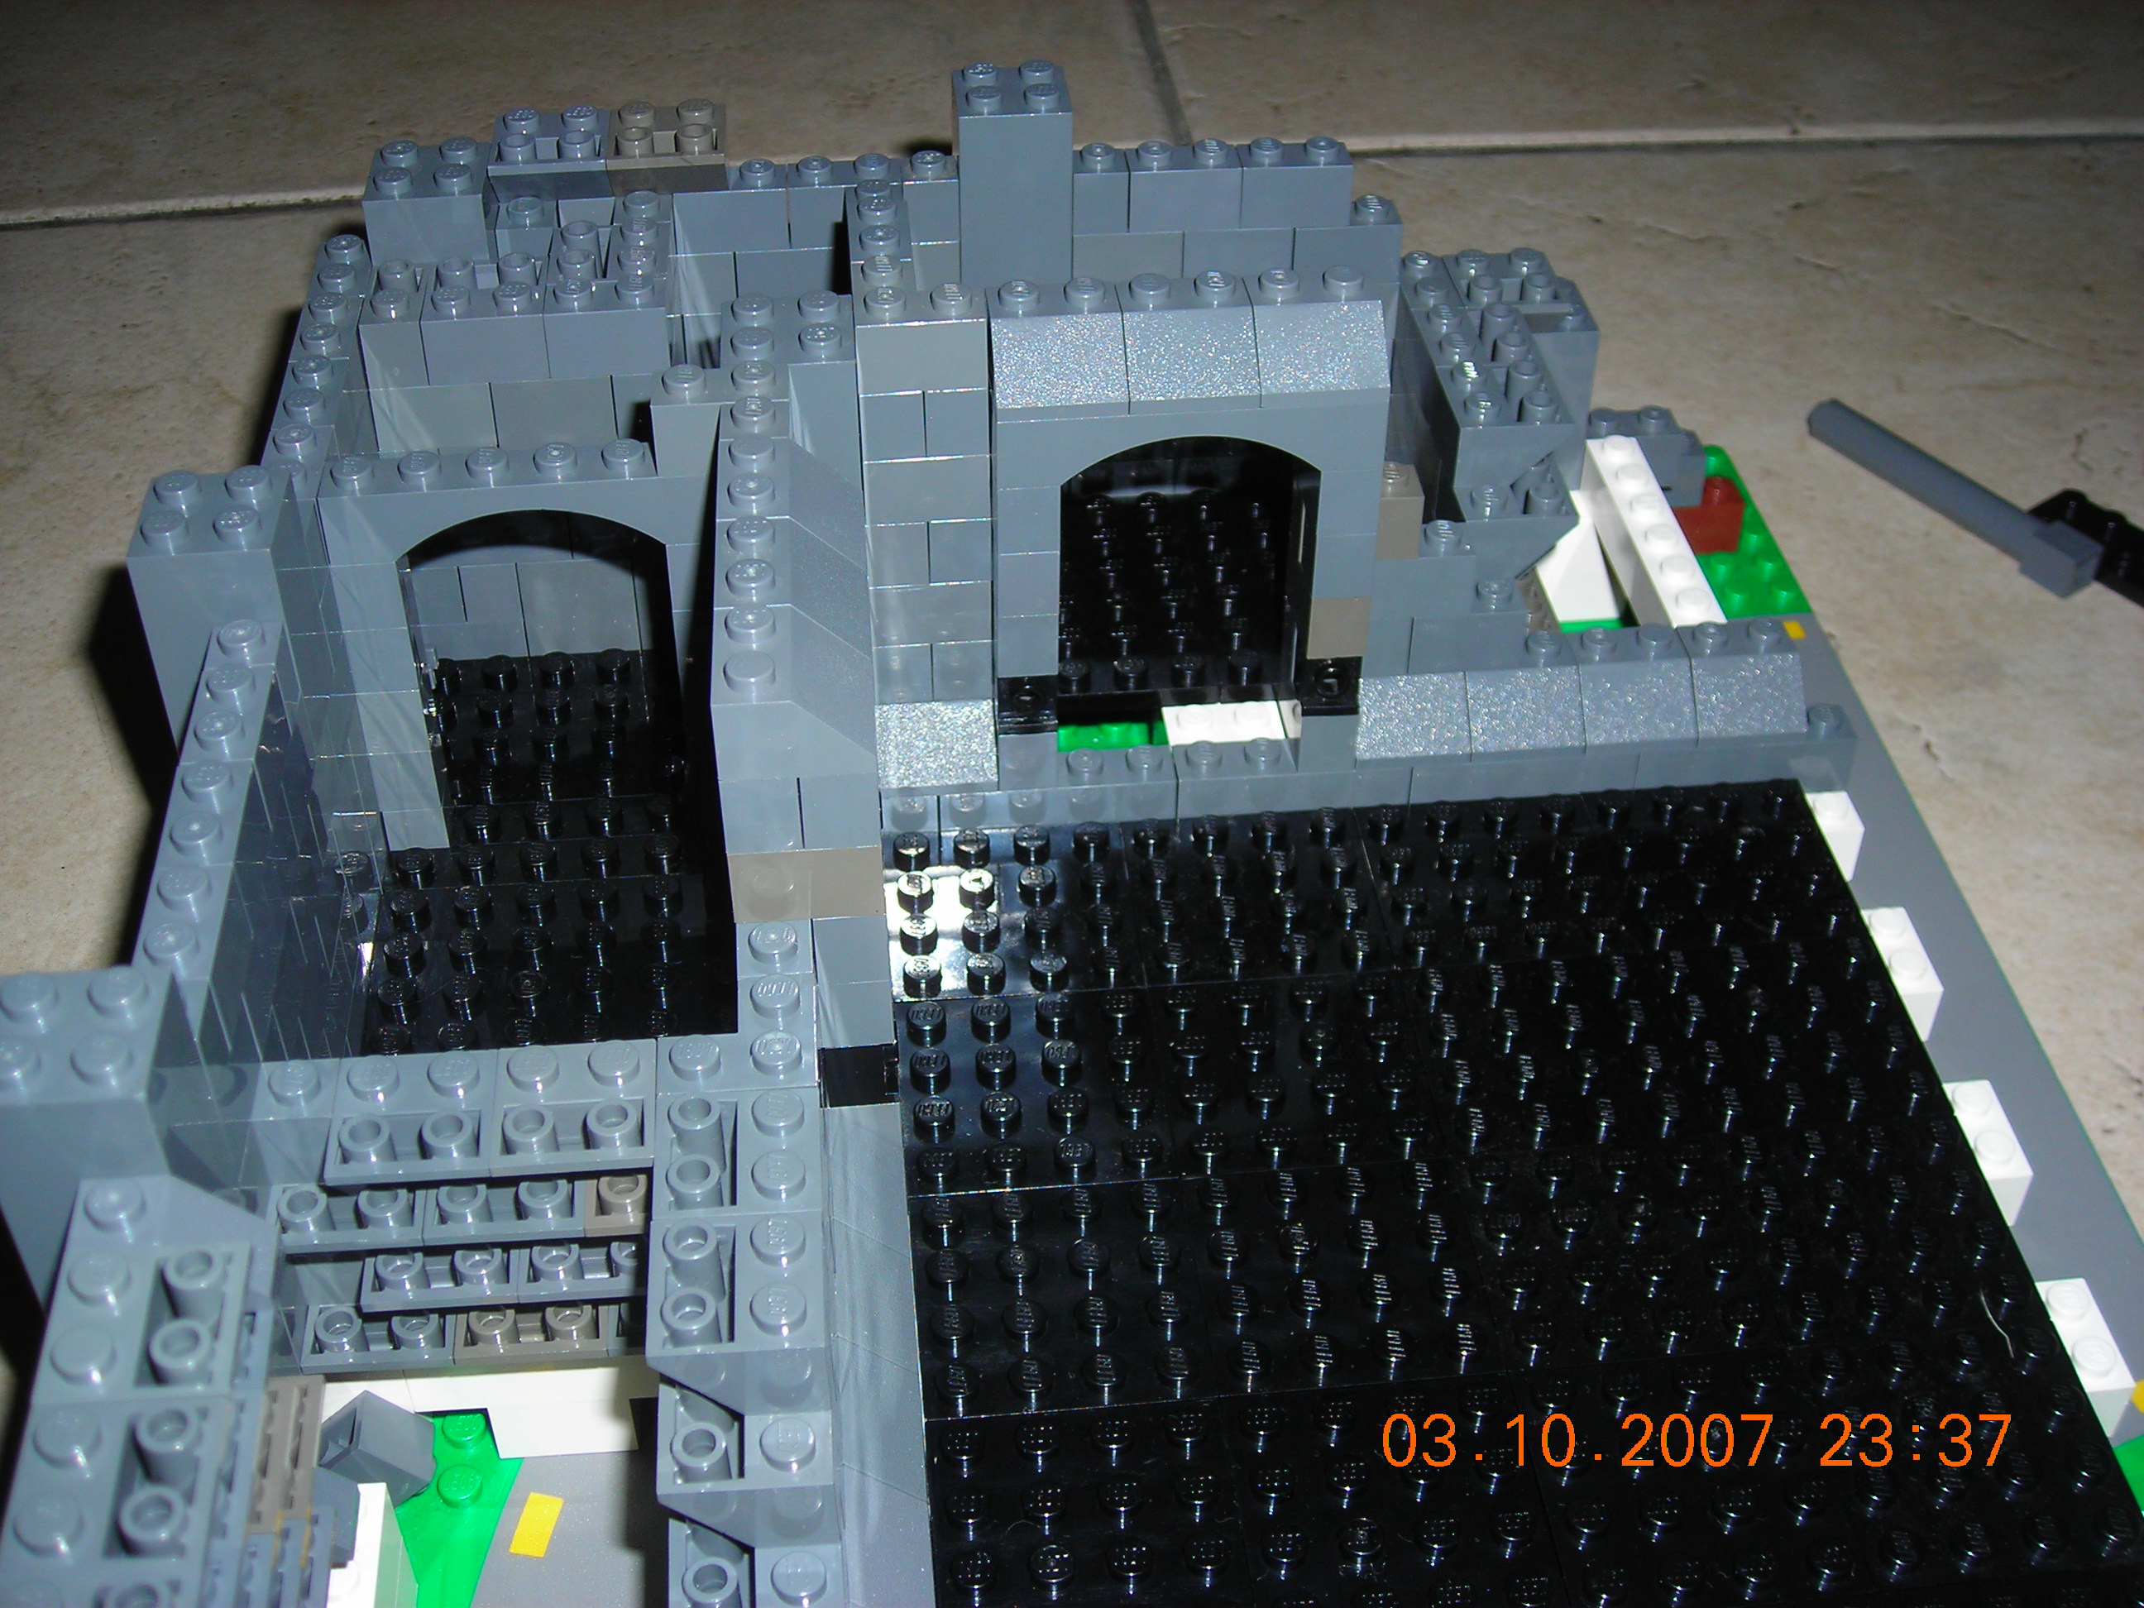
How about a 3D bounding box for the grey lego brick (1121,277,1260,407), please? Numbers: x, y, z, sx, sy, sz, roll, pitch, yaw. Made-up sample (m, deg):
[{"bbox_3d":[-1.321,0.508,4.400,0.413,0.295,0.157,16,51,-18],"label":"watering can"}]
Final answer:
[{"bbox_3d":[0.014,-0.056,0.305,0.016,0.011,0.016,-3,41,-4],"label":"grey lego brick"}]

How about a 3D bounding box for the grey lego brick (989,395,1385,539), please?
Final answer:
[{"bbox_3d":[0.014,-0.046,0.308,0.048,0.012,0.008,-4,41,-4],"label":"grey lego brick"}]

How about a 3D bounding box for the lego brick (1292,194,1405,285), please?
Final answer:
[{"bbox_3d":[0.039,-0.082,0.367,0.016,0.011,0.008,-4,41,-4],"label":"lego brick"}]

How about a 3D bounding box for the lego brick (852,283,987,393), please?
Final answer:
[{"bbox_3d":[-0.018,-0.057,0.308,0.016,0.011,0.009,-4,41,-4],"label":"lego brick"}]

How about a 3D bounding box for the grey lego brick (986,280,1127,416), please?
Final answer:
[{"bbox_3d":[-0.002,-0.055,0.305,0.016,0.011,0.016,-4,41,-4],"label":"grey lego brick"}]

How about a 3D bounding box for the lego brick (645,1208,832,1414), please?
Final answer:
[{"bbox_3d":[-0.030,0.046,0.230,0.016,0.011,0.016,-3,40,-5],"label":"lego brick"}]

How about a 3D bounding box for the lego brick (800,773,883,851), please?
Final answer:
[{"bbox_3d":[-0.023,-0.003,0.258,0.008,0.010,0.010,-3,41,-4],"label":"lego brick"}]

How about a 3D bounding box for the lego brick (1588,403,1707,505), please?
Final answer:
[{"bbox_3d":[0.090,-0.055,0.405,0.024,0.016,0.008,-3,41,-4],"label":"lego brick"}]

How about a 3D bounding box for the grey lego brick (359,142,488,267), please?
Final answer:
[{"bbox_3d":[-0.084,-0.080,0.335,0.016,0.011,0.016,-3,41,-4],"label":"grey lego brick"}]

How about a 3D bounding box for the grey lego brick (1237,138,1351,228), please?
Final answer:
[{"bbox_3d":[0.032,-0.088,0.361,0.016,0.011,0.008,-3,40,-5],"label":"grey lego brick"}]

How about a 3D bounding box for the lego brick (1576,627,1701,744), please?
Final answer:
[{"bbox_3d":[0.076,-0.016,0.347,0.016,0.011,0.016,-4,41,-4],"label":"lego brick"}]

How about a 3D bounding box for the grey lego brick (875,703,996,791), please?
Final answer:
[{"bbox_3d":[-0.018,-0.010,0.342,0.016,0.010,0.016,-4,41,-4],"label":"grey lego brick"}]

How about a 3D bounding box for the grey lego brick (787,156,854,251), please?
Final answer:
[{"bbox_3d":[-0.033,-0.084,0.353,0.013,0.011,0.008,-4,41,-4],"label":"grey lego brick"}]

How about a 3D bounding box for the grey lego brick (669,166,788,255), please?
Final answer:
[{"bbox_3d":[-0.047,-0.083,0.352,0.016,0.011,0.008,-4,41,-4],"label":"grey lego brick"}]

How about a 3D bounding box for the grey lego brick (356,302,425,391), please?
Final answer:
[{"bbox_3d":[-0.087,-0.063,0.330,0.008,0.011,0.016,-3,40,-5],"label":"grey lego brick"}]

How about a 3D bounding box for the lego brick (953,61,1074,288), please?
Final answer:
[{"bbox_3d":[-0.008,-0.088,0.359,0.016,0.030,0.016,-3,41,-4],"label":"lego brick"}]

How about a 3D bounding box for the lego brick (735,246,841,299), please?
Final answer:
[{"bbox_3d":[-0.039,-0.077,0.361,0.016,0.011,0.008,-3,40,-5],"label":"lego brick"}]

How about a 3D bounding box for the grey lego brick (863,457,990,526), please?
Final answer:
[{"bbox_3d":[-0.018,-0.042,0.318,0.016,0.011,0.009,-4,41,-4],"label":"grey lego brick"}]

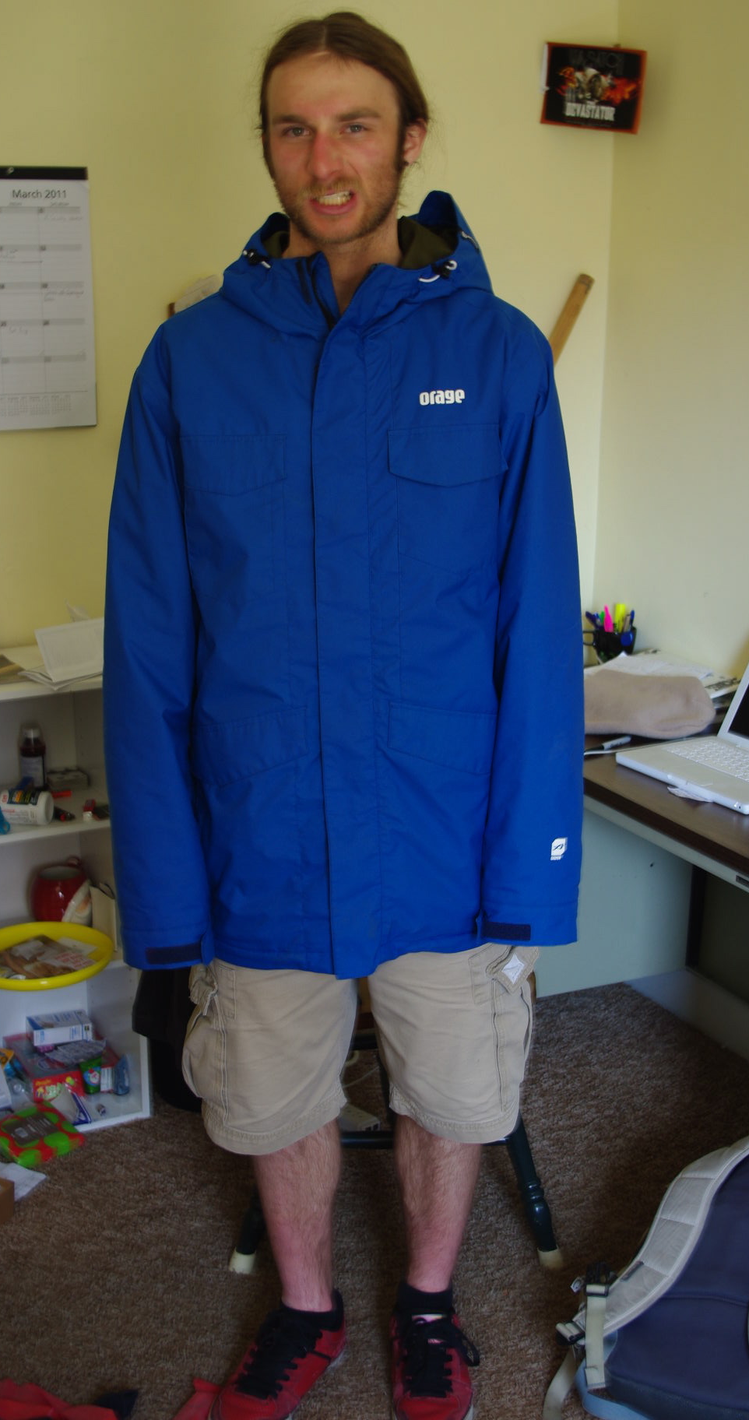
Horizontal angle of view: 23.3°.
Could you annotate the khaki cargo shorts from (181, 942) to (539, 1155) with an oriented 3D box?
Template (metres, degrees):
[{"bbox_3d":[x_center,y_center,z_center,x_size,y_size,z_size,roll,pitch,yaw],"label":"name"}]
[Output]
[{"bbox_3d":[-0.022,0.300,2.433,0.475,0.550,0.290,0,16,0],"label":"khaki cargo shorts"}]

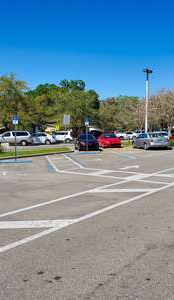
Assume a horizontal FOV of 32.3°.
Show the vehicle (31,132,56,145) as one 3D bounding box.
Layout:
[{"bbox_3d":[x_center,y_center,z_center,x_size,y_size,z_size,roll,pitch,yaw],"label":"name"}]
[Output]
[{"bbox_3d":[-6.300,-1.366,38.586,4.600,1.480,1.800,-1,3,-9],"label":"vehicle"}]

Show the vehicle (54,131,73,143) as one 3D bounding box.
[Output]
[{"bbox_3d":[-4.200,-1.772,42.970,4.650,1.780,1.870,-1,3,-9],"label":"vehicle"}]

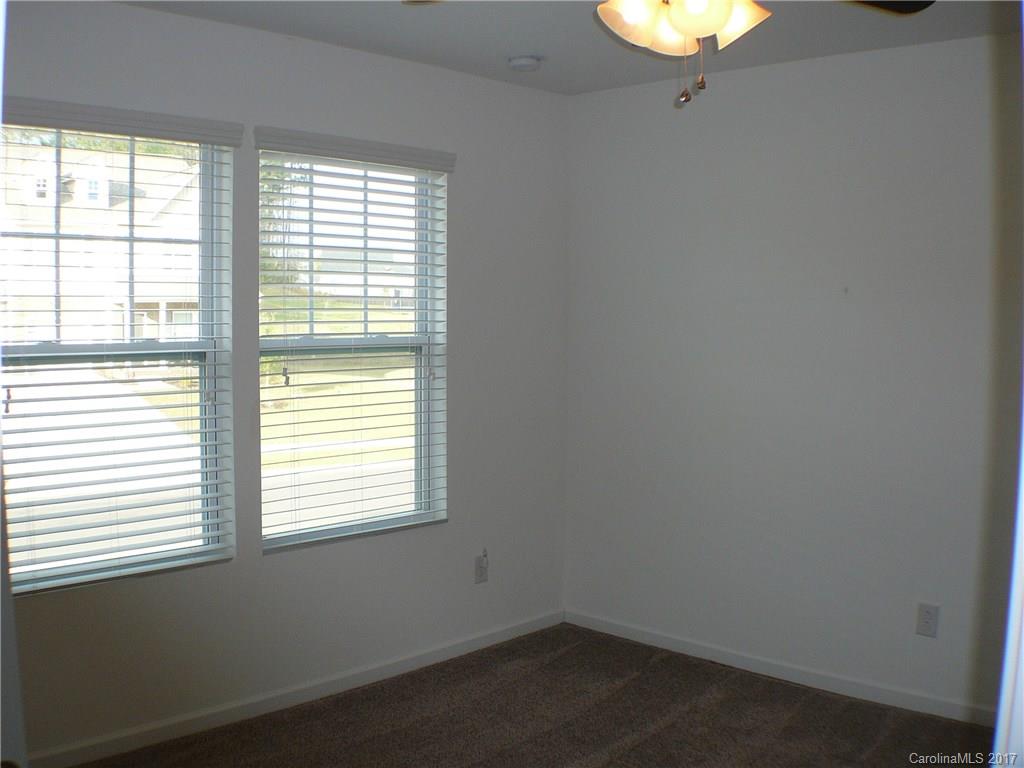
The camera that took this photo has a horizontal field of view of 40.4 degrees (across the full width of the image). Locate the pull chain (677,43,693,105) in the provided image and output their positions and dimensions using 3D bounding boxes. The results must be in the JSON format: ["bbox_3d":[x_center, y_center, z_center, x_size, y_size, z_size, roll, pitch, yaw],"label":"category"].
[{"bbox_3d":[0.386,-0.689,3.080,0.025,0.135,0.025,1,3,0],"label":"pull chain"}]

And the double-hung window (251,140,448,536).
[{"bbox_3d":[-0.610,-0.135,5.275,0.110,1.420,0.950,4,4,41],"label":"double-hung window"}]

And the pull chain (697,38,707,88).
[{"bbox_3d":[0.420,-0.708,3.080,0.020,0.115,0.020,1,3,0],"label":"pull chain"}]

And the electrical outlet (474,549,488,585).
[{"bbox_3d":[-0.124,0.775,5.817,0.012,0.117,0.074,4,4,41],"label":"electrical outlet"}]

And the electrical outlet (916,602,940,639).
[{"bbox_3d":[1.486,0.847,4.973,0.074,0.117,0.011,4,4,44],"label":"electrical outlet"}]

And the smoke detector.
[{"bbox_3d":[0.048,-1.214,5.285,0.132,0.043,0.132,1,3,0],"label":"smoke detector"}]

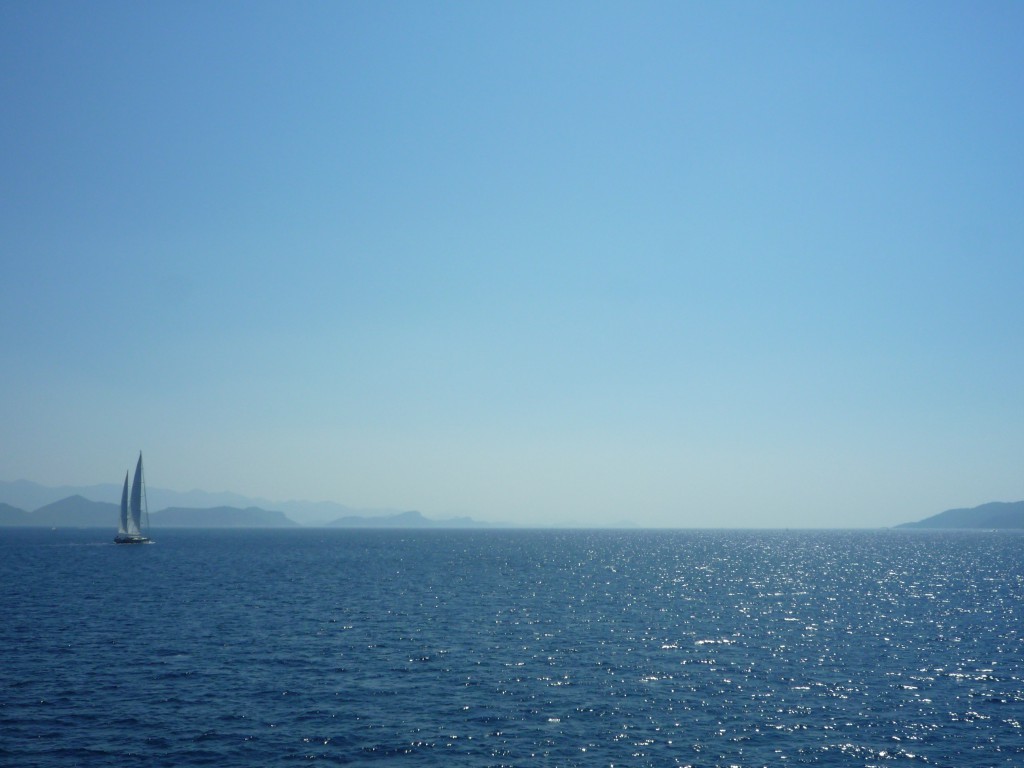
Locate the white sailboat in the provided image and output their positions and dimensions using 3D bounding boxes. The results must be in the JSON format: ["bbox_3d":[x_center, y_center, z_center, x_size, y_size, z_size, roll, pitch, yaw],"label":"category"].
[{"bbox_3d":[-137.010,41.337,422.646,6.400,34.000,29.000,-1,-7,8],"label":"white sailboat"}]

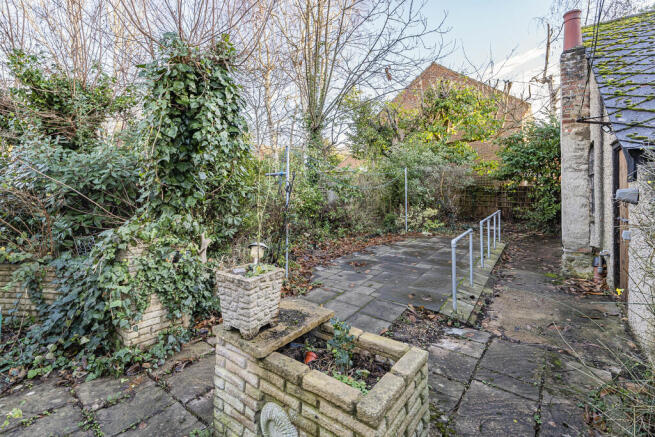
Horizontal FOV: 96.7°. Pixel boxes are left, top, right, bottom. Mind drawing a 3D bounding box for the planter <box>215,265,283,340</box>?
[{"bbox_3d":[-0.482,0.520,1.855,0.305,0.360,0.295,1,2,35],"label":"planter"}]

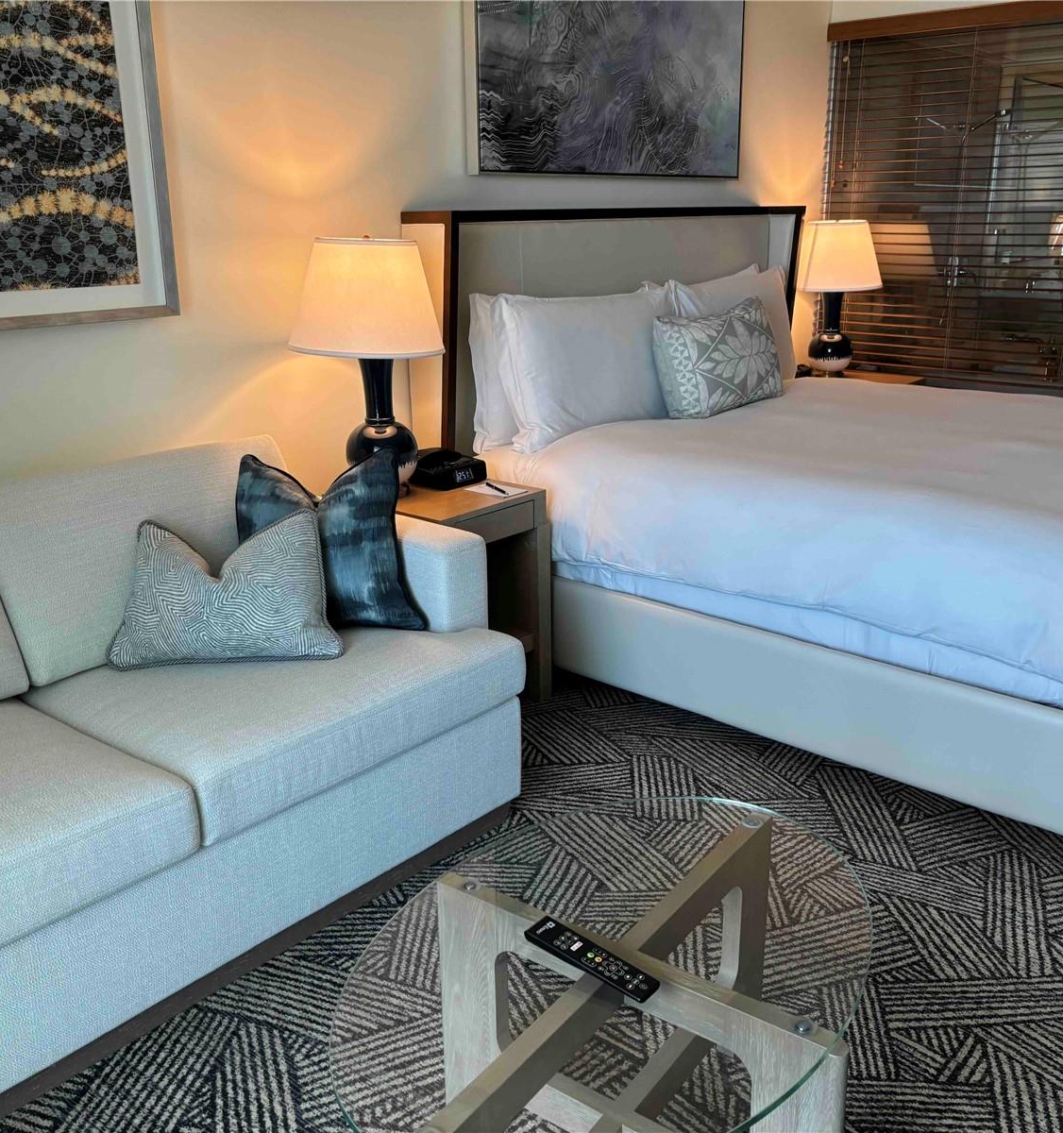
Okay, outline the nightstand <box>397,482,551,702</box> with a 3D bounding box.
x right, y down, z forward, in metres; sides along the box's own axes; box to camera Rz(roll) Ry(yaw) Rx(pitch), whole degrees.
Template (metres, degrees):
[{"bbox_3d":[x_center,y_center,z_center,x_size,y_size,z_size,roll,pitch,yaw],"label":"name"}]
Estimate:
[{"bbox_3d":[-0.296,0.081,3.199,0.566,0.613,0.428,14,23,39],"label":"nightstand"}]

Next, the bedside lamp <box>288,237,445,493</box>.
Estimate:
[{"bbox_3d":[-0.429,-0.518,2.984,0.409,0.665,0.409,0,18,0],"label":"bedside lamp"}]

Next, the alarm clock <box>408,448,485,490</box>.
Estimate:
[{"bbox_3d":[-0.239,-0.277,3.196,0.160,0.070,0.176,14,23,39],"label":"alarm clock"}]

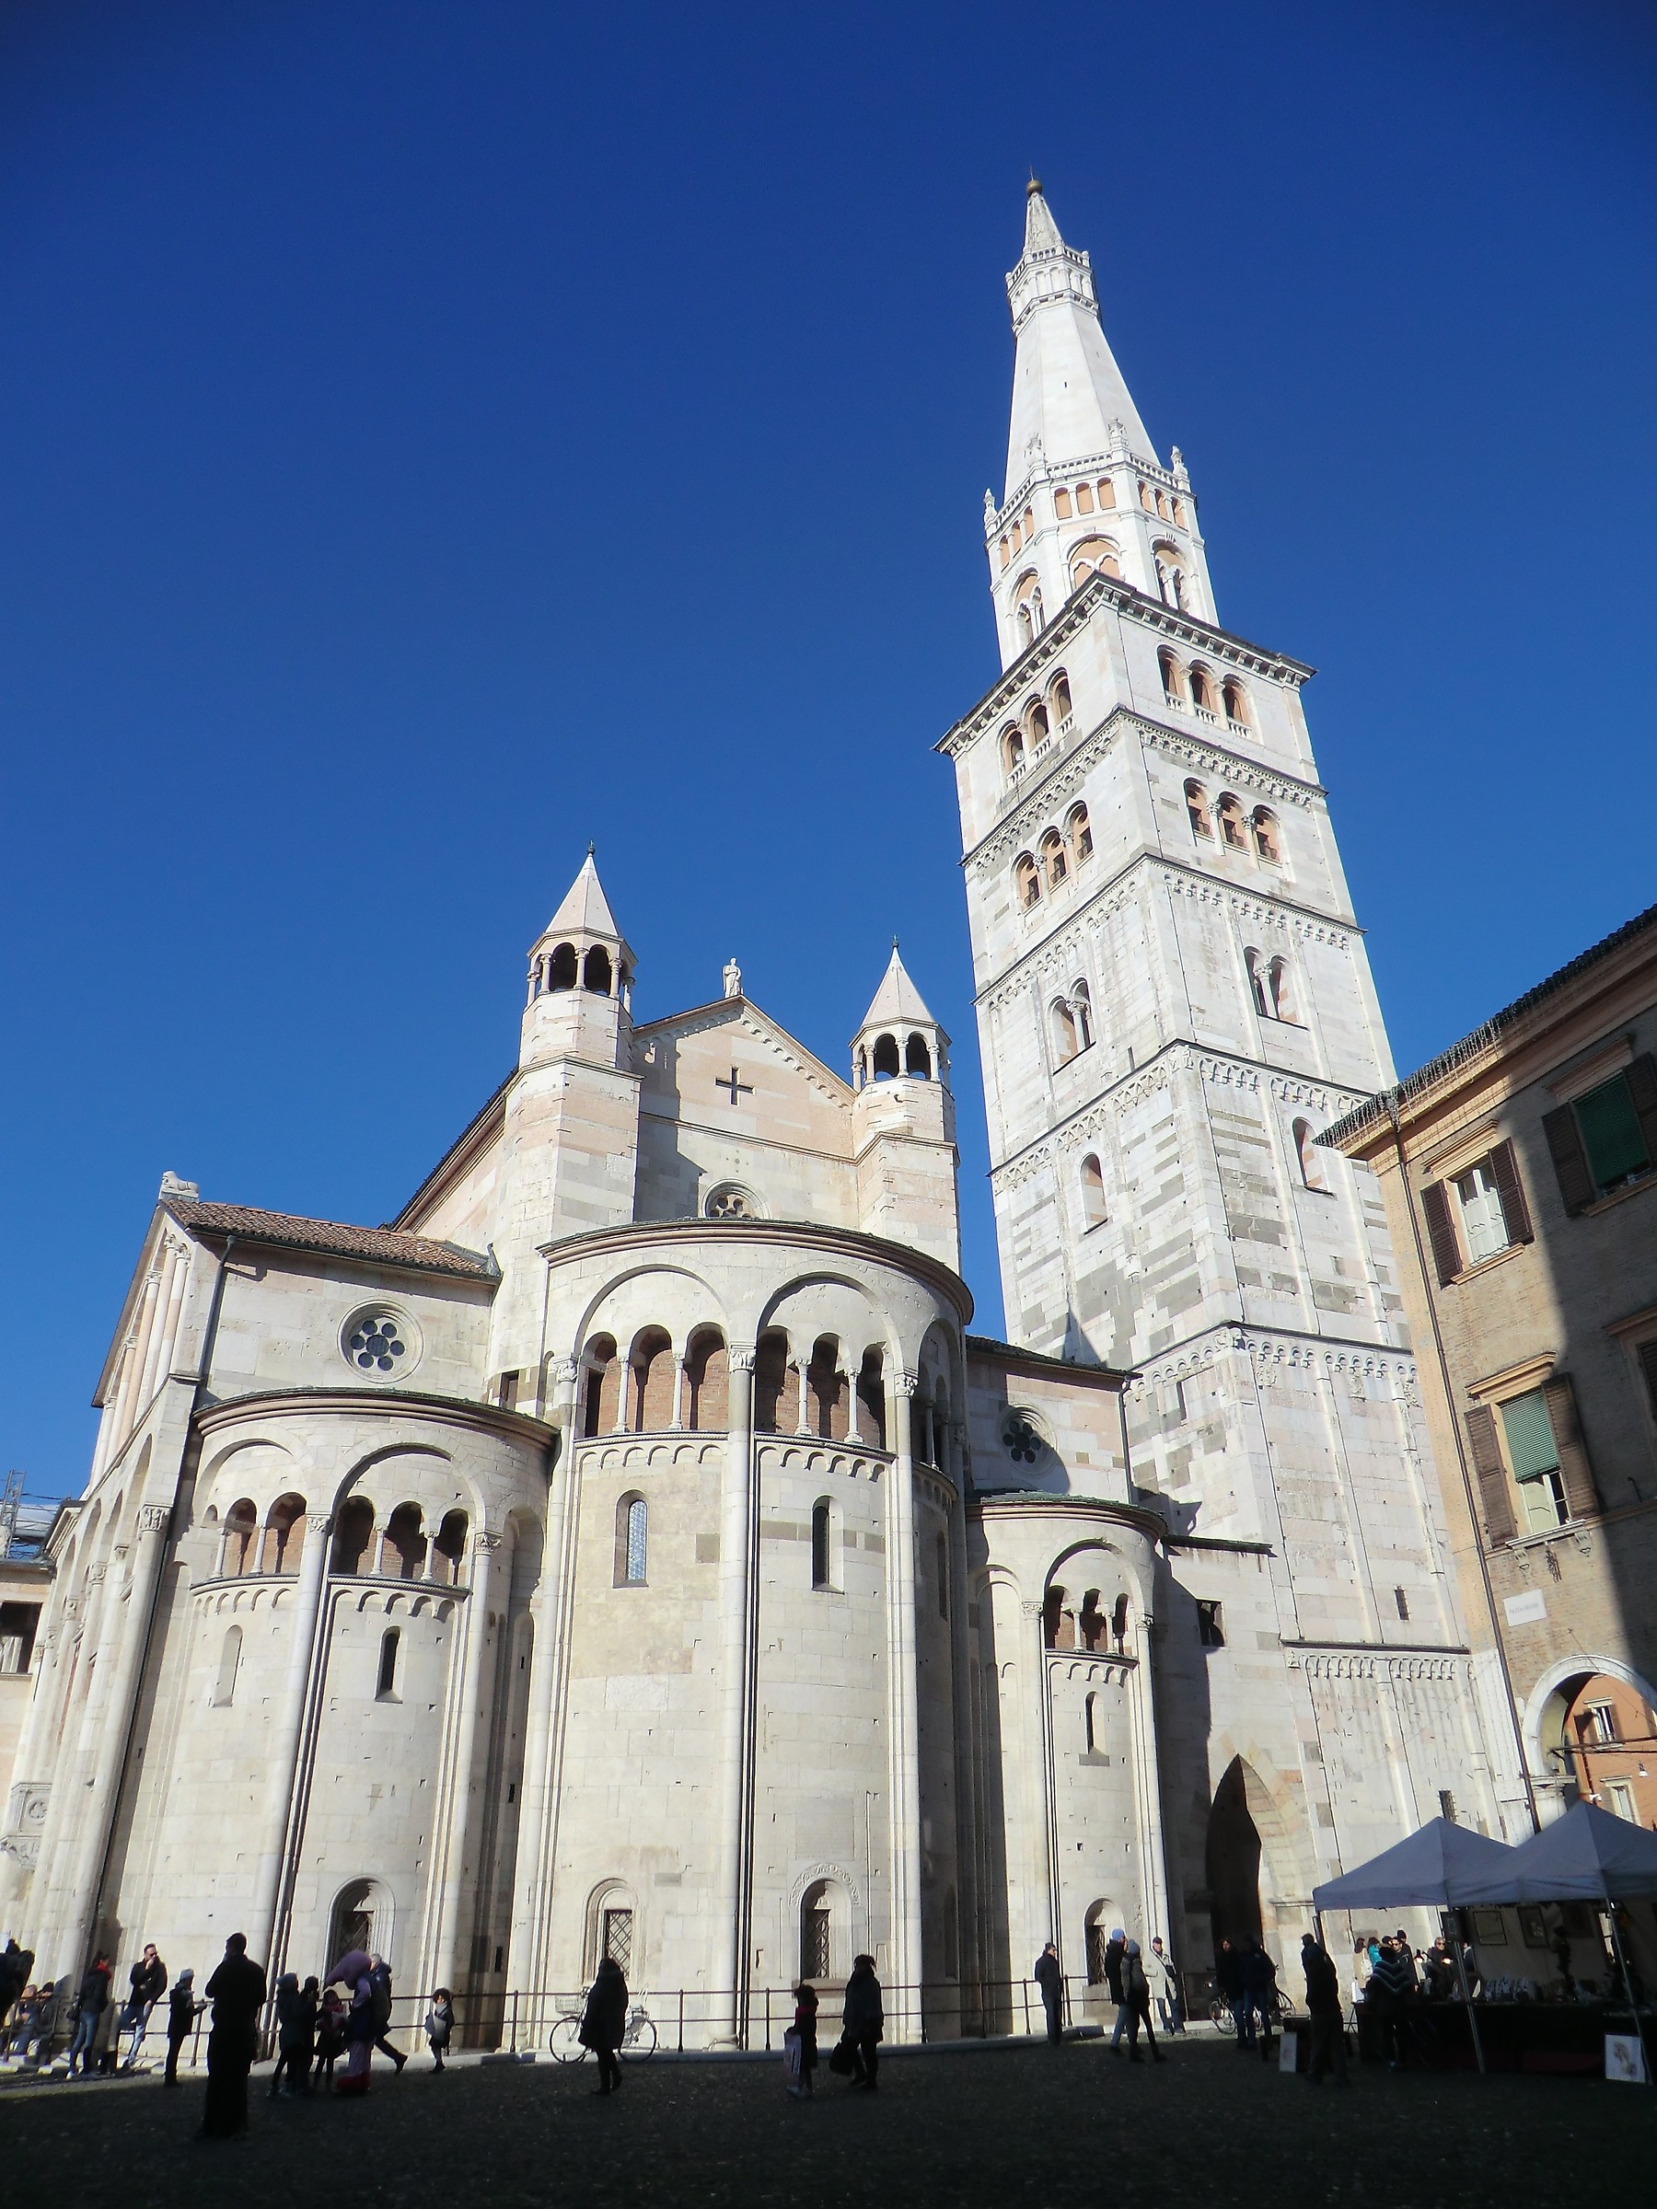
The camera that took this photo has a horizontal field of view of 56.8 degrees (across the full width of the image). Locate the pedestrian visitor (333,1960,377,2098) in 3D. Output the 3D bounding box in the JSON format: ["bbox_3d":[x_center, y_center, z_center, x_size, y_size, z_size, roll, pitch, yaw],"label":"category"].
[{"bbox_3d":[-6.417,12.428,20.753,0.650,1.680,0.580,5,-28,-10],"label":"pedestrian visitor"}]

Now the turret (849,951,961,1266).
[{"bbox_3d":[1.972,-0.167,43.260,2.600,10.400,2.600,15,-32,-26],"label":"turret"}]

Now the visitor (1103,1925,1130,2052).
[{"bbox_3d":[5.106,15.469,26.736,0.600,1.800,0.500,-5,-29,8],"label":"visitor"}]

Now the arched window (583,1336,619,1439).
[{"bbox_3d":[-4.981,6.104,33.235,0.930,2.300,0.400,-13,-30,22],"label":"arched window"}]

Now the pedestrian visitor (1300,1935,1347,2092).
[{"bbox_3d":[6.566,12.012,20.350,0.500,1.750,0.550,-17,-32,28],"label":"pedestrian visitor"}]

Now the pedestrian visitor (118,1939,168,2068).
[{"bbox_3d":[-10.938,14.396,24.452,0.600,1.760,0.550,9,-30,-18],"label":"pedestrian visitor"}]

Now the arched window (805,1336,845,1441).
[{"bbox_3d":[-0.124,6.158,33.098,1.000,2.390,0.450,14,-31,-24],"label":"arched window"}]

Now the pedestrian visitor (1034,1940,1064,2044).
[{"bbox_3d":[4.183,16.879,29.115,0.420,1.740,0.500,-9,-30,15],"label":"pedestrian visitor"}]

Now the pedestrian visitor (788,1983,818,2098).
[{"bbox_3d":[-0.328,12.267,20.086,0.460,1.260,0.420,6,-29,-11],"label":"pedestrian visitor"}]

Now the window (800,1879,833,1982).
[{"bbox_3d":[-0.226,15.427,28.608,0.700,1.700,0.300,12,-31,-22],"label":"window"}]

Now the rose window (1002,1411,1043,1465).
[{"bbox_3d":[5.200,8.943,41.019,1.400,1.420,0.300,14,-31,-26],"label":"rose window"}]

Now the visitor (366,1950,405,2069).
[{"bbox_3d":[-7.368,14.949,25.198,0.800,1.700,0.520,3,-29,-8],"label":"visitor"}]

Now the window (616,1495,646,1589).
[{"bbox_3d":[-3.950,8.886,31.142,0.770,1.970,0.400,-9,-30,16],"label":"window"}]

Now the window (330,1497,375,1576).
[{"bbox_3d":[-9.060,8.230,29.190,0.860,1.500,0.400,8,-30,-15],"label":"window"}]

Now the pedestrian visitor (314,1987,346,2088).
[{"bbox_3d":[-7.186,13.452,22.068,0.420,1.270,0.420,-24,-36,35],"label":"pedestrian visitor"}]

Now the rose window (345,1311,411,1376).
[{"bbox_3d":[-9.961,5.277,33.937,1.600,1.600,0.350,15,-32,-26],"label":"rose window"}]

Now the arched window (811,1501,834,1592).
[{"bbox_3d":[-0.145,9.219,32.073,0.520,1.950,0.300,12,-31,-23],"label":"arched window"}]

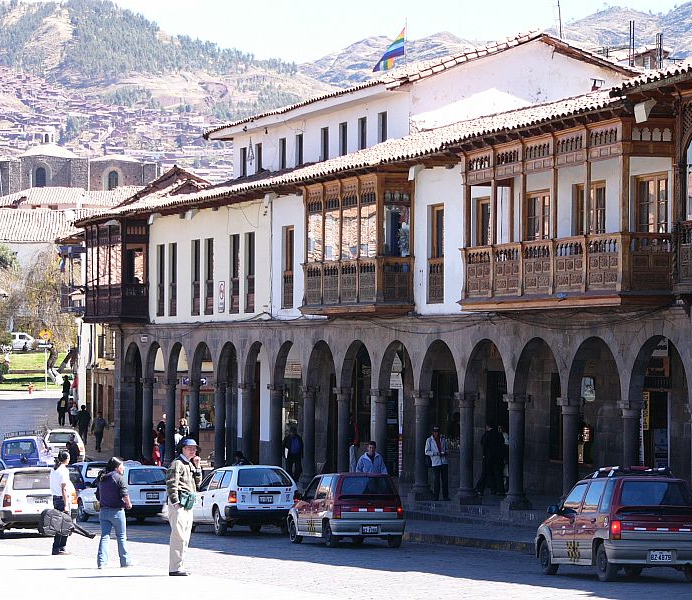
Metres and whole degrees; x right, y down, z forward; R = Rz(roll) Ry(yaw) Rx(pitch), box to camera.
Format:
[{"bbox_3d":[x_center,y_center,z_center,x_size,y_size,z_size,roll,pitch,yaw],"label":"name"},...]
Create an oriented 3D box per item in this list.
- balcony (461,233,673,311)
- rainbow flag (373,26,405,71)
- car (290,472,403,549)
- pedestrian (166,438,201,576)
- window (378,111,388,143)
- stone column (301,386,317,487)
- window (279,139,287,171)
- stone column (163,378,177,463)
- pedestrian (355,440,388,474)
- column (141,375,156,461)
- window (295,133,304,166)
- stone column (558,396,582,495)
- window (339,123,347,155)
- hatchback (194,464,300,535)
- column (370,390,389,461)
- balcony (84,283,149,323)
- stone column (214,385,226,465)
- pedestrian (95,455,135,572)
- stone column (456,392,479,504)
[{"bbox_3d":[4.125,-0.576,50.239,1.000,1.101,7.899,0,-1,-19],"label":"balcony"},{"bbox_3d":[1.366,-7.866,82.000,1.068,1.444,0.350,0,-1,-9],"label":"rainbow flag"},{"bbox_3d":[-0.049,3.929,49.220,1.400,1.395,3.340,1,-3,-17],"label":"car"},{"bbox_3d":[-2.140,2.700,34.100,0.360,1.790,0.480,-1,-1,34],"label":"pedestrian"},{"bbox_3d":[1.050,-4.501,68.275,0.150,0.849,0.779,0,-1,-19],"label":"window"},{"bbox_3d":[-0.990,3.655,69.858,0.480,2.660,0.480,0,-1,0],"label":"stone column"},{"bbox_3d":[-1.776,-4.255,76.583,0.150,0.947,0.725,0,-1,-19],"label":"window"},{"bbox_3d":[-5.415,3.903,80.579,0.460,2.962,0.460,0,-1,-19],"label":"stone column"},{"bbox_3d":[0.527,3.767,53.300,0.580,1.760,0.360,0,-1,-3],"label":"pedestrian"},{"bbox_3d":[-6.328,4.007,83.800,0.450,3.050,0.480,0,-1,0],"label":"column"},{"bbox_3d":[-1.292,-4.289,76.458,0.150,1.100,0.710,1,-1,-18],"label":"window"},{"bbox_3d":[4.421,3.091,51.309,0.450,2.306,0.480,0,-1,0],"label":"stone column"},{"bbox_3d":[-0.011,-4.372,71.396,0.150,0.929,0.681,0,-1,-19],"label":"window"},{"bbox_3d":[-2.531,4.393,57.327,1.680,1.460,4.260,0,-3,-20],"label":"hatchback"},{"bbox_3d":[0.837,3.489,64.286,0.480,2.570,0.480,0,-1,0],"label":"column"},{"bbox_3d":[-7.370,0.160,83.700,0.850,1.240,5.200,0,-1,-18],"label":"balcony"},{"bbox_3d":[-3.619,3.778,75.677,0.450,2.864,0.480,1,-1,-18],"label":"stone column"},{"bbox_3d":[-3.250,3.000,36.900,0.500,1.580,0.420,-1,-1,41],"label":"pedestrian"},{"bbox_3d":[2.647,3.241,56.884,0.480,2.440,0.480,0,-1,0],"label":"stone column"}]

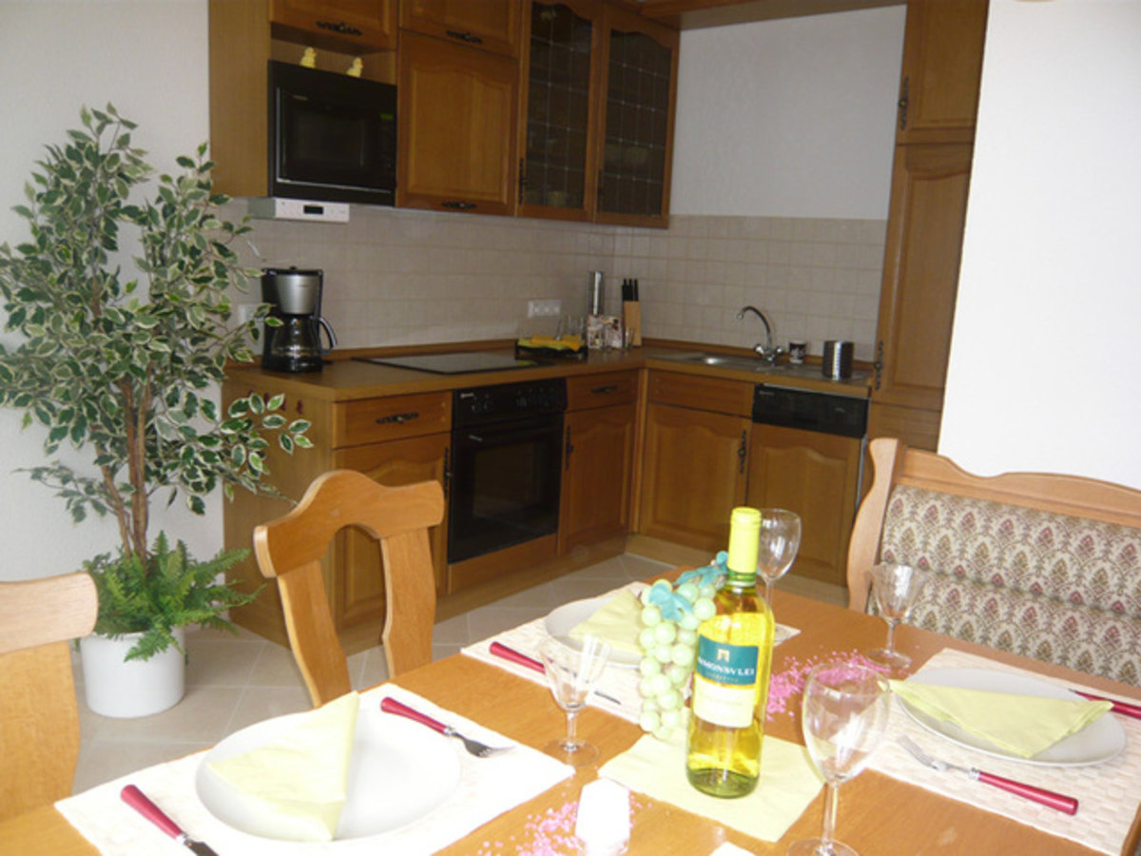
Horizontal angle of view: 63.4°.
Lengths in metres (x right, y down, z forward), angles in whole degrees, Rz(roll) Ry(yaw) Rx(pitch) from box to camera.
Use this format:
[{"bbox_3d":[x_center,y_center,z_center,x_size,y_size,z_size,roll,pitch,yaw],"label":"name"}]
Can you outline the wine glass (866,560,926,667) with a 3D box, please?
[{"bbox_3d":[0.448,0.260,1.277,0.076,0.128,0.076,7,11,20],"label":"wine glass"}]

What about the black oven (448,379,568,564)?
[{"bbox_3d":[-0.427,0.101,3.497,0.545,0.606,0.597,11,13,37],"label":"black oven"}]

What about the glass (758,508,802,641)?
[{"bbox_3d":[0.299,0.212,1.372,0.079,0.175,0.079,5,10,13],"label":"glass"}]

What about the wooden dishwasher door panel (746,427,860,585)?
[{"bbox_3d":[0.873,0.281,3.494,0.452,0.550,0.025,11,14,40],"label":"wooden dishwasher door panel"}]

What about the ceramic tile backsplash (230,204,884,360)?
[{"bbox_3d":[0.171,-0.532,3.327,1.553,0.595,2.169,11,13,37],"label":"ceramic tile backsplash"}]

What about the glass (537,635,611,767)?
[{"bbox_3d":[0.006,0.291,0.990,0.075,0.124,0.075,3,10,1],"label":"glass"}]

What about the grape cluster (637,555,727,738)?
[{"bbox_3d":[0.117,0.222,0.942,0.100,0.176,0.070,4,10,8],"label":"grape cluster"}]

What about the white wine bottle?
[{"bbox_3d":[0.168,0.224,0.936,0.076,0.291,0.076,8,11,26],"label":"white wine bottle"}]

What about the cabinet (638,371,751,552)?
[{"bbox_3d":[0.669,0.114,4.041,0.536,0.723,0.565,11,13,37],"label":"cabinet"}]

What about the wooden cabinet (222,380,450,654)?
[{"bbox_3d":[-0.777,0.263,3.104,0.565,0.832,0.481,11,13,37],"label":"wooden cabinet"}]

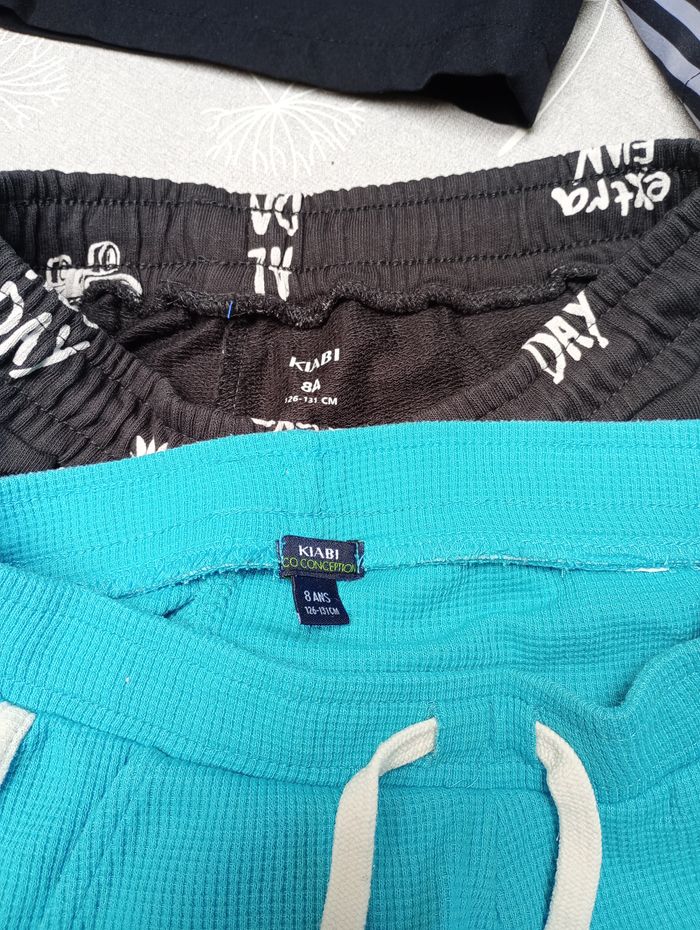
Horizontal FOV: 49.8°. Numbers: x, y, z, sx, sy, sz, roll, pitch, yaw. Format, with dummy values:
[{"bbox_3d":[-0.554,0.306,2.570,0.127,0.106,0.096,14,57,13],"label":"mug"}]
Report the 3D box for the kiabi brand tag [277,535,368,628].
[{"bbox_3d":[-0.011,0.043,0.278,0.032,0.005,0.035,3,70,1],"label":"kiabi brand tag"}]

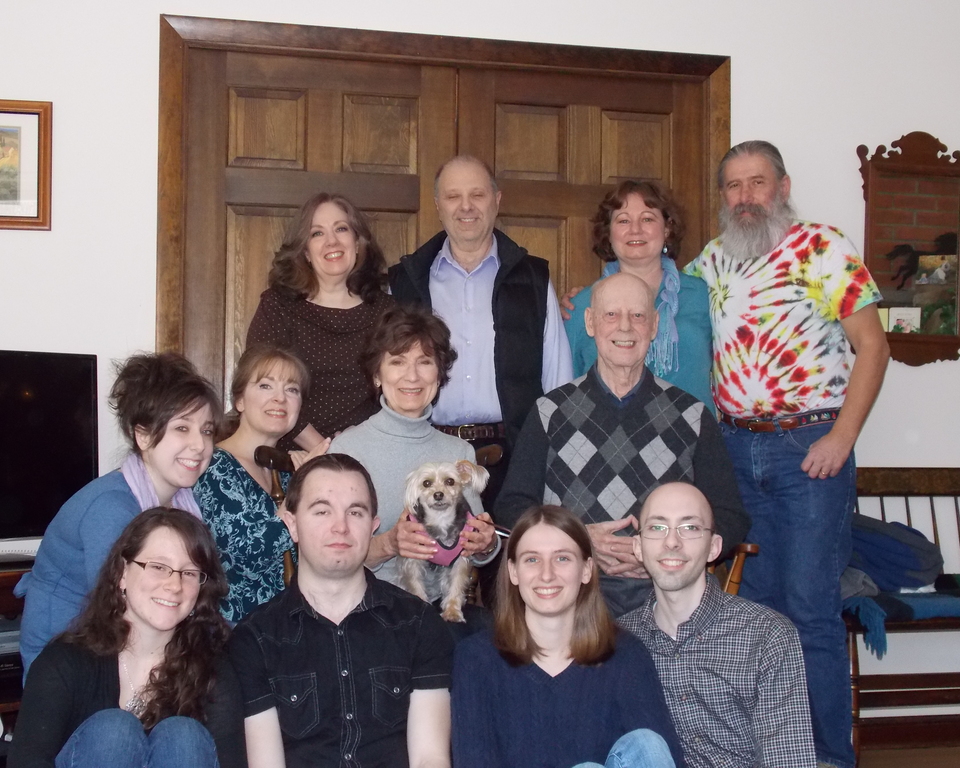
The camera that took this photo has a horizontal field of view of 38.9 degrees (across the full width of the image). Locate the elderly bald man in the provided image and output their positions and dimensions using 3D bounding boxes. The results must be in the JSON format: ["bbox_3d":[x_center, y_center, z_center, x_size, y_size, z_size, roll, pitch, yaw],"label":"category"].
[{"bbox_3d":[0.311,0.397,3.069,0.570,1.327,0.660,0,-2,0],"label":"elderly bald man"}]

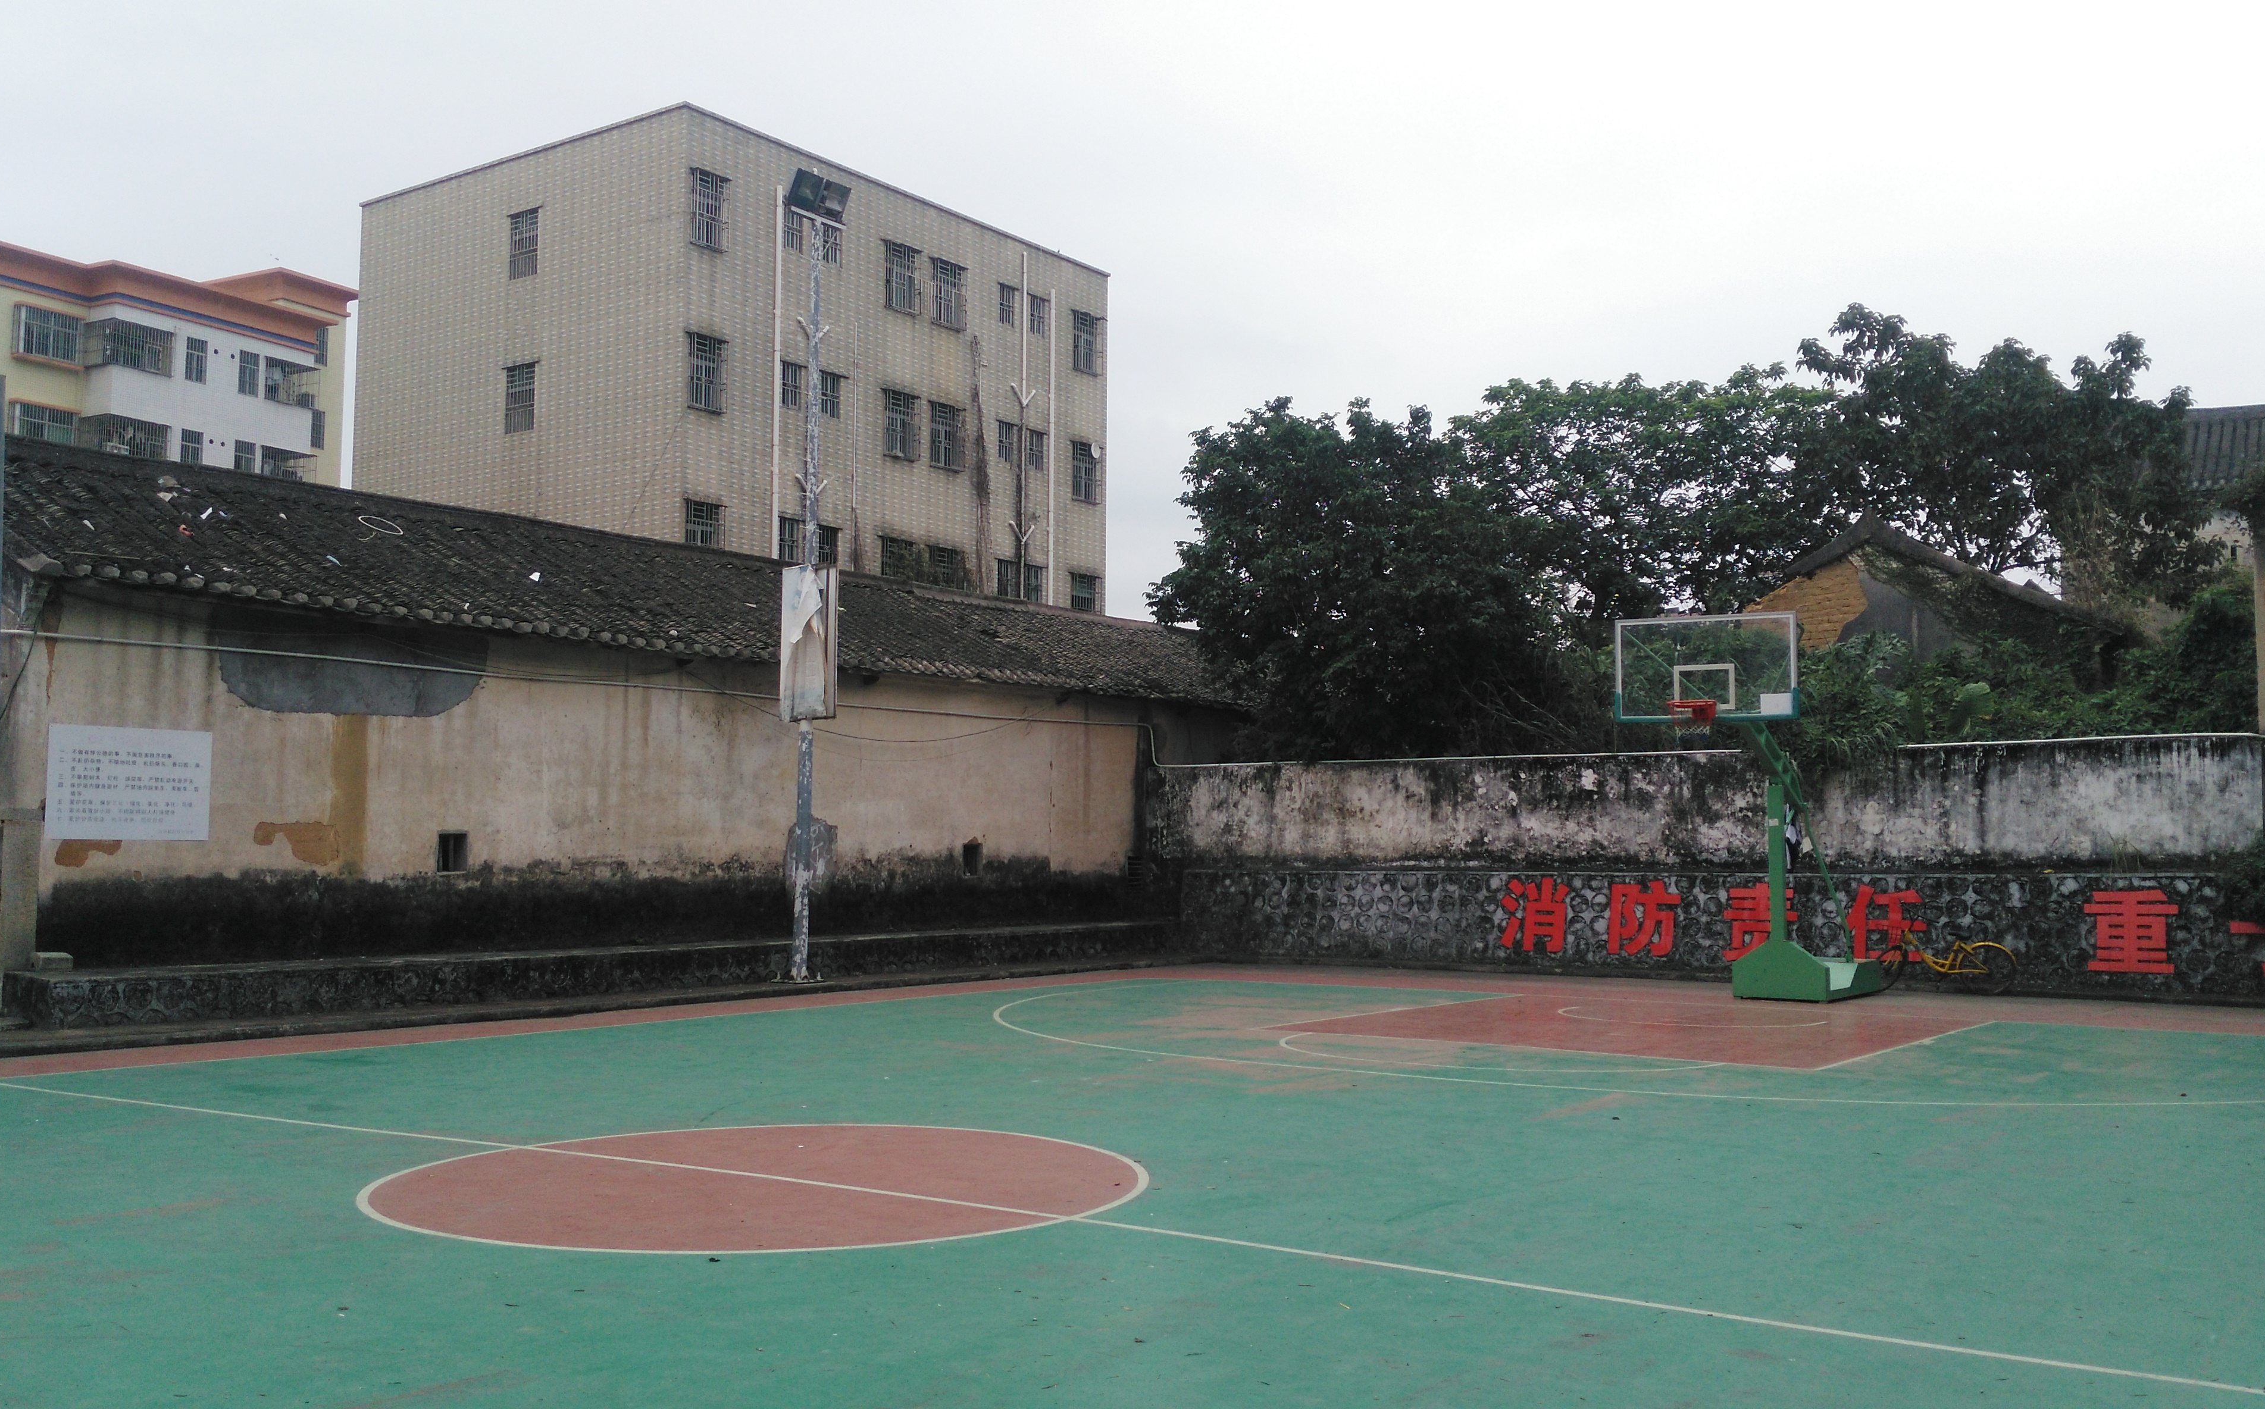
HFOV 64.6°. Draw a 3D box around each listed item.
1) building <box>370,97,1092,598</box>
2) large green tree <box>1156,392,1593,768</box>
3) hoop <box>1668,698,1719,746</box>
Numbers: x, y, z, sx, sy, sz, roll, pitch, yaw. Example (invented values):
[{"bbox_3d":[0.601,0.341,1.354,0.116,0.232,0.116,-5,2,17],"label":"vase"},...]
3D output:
[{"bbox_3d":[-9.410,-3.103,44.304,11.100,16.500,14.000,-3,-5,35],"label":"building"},{"bbox_3d":[3.650,-0.713,28.700,6.700,8.000,6.000,0,-4,0],"label":"large green tree"},{"bbox_3d":[5.518,0.164,17.650,0.470,0.450,0.580,-3,-5,35],"label":"hoop"}]

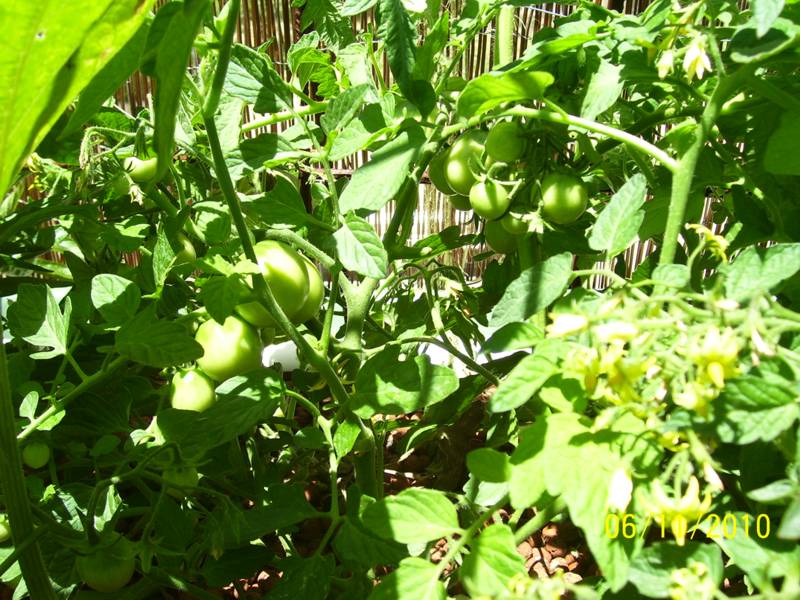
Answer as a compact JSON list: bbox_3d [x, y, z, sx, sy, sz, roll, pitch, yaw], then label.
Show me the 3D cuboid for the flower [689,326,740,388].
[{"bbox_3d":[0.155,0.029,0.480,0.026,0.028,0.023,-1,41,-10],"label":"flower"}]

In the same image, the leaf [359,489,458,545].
[{"bbox_3d":[0.009,0.160,0.720,0.071,0.015,0.044,1,56,1],"label":"leaf"}]

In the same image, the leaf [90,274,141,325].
[{"bbox_3d":[-0.264,-0.001,0.900,0.046,0.049,0.012,5,21,-2],"label":"leaf"}]

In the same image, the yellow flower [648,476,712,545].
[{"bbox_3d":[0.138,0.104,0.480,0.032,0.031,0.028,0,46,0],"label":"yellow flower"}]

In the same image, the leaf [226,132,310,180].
[{"bbox_3d":[-0.104,-0.113,0.760,0.064,0.017,0.046,-6,57,-4],"label":"leaf"}]

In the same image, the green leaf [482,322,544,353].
[{"bbox_3d":[0.098,0.033,0.840,0.055,0.016,0.034,0,37,0],"label":"green leaf"}]

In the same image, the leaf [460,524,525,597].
[{"bbox_3d":[0.067,0.187,0.700,0.042,0.014,0.054,-24,65,-19],"label":"leaf"}]

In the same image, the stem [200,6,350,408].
[{"bbox_3d":[-0.126,-0.065,0.941,0.067,0.441,0.018,-4,34,13],"label":"stem"}]

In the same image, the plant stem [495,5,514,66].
[{"bbox_3d":[0.102,-0.257,0.948,0.017,0.065,0.017,4,36,10],"label":"plant stem"}]

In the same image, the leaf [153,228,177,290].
[{"bbox_3d":[-0.223,-0.039,0.920,0.026,0.060,0.014,-8,18,-16],"label":"leaf"}]

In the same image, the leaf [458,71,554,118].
[{"bbox_3d":[0.082,-0.159,0.750,0.076,0.018,0.050,-11,52,-5],"label":"leaf"}]

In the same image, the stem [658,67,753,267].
[{"bbox_3d":[0.189,-0.082,0.623,0.025,0.145,0.015,19,38,11],"label":"stem"}]

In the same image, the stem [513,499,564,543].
[{"bbox_3d":[0.108,0.171,0.750,0.052,0.011,0.011,-38,71,13],"label":"stem"}]

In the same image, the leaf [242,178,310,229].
[{"bbox_3d":[-0.099,-0.078,0.780,0.054,0.015,0.044,8,60,1],"label":"leaf"}]

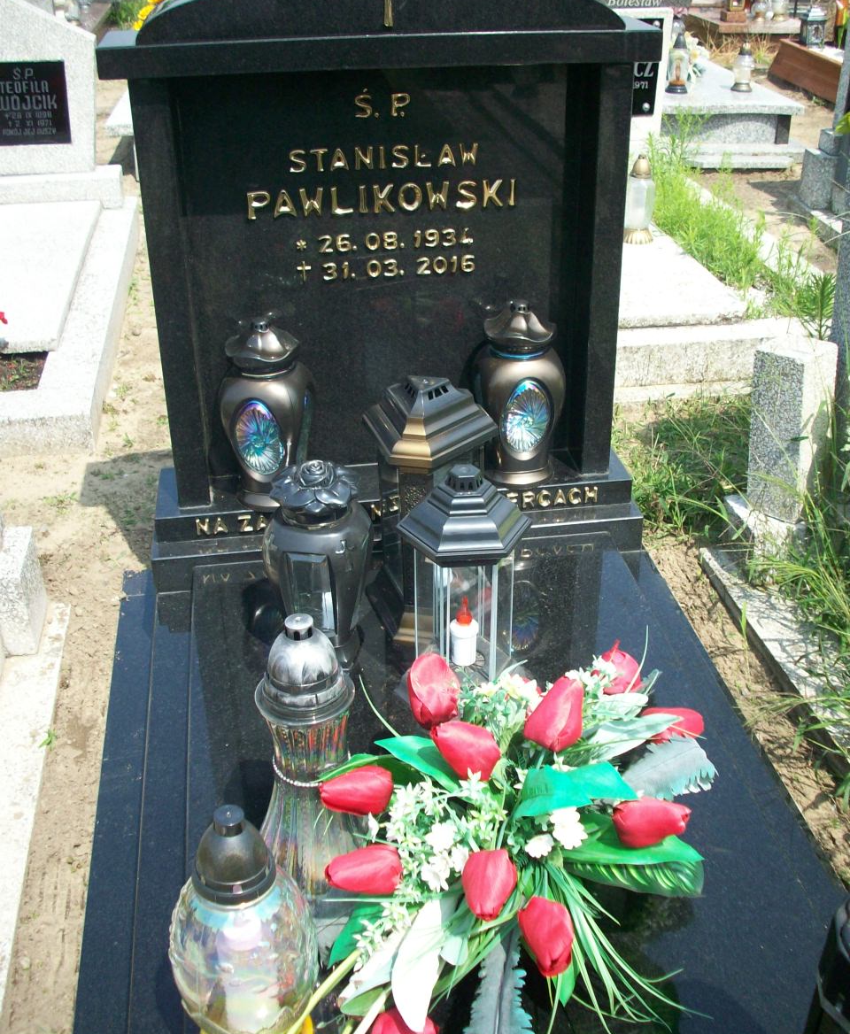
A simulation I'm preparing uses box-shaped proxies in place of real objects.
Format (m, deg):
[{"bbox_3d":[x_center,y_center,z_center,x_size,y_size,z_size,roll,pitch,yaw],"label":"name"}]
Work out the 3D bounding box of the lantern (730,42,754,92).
[{"bbox_3d":[1.657,-2.346,6.298,0.108,0.230,0.108,6,28,13],"label":"lantern"}]

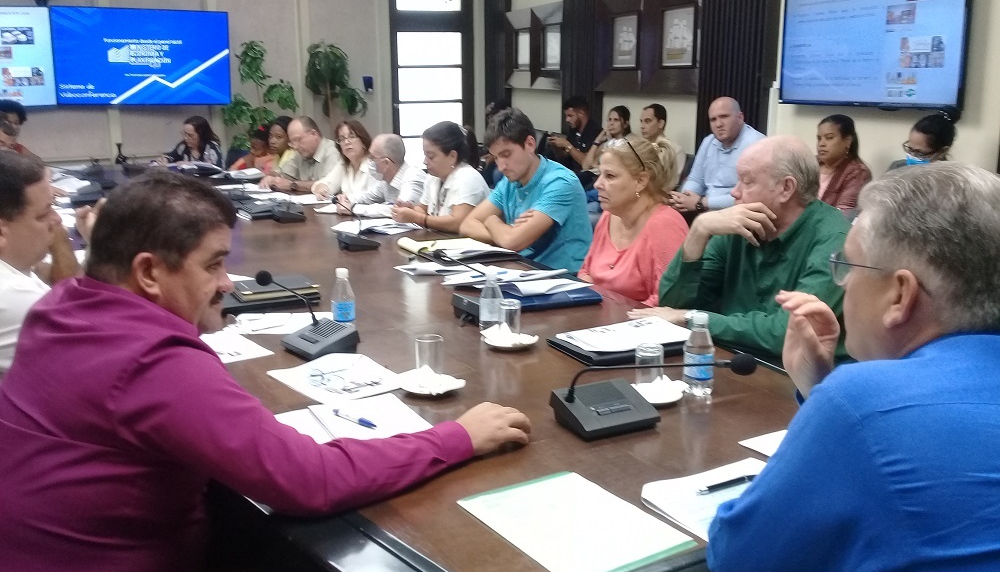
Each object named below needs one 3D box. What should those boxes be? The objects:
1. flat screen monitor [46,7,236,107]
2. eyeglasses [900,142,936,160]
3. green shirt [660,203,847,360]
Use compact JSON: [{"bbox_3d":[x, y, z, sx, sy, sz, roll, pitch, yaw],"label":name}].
[{"bbox_3d":[-3.518,-2.245,8.800,1.600,0.910,0.060,-5,14,-19],"label":"flat screen monitor"},{"bbox_3d":[1.756,-0.567,3.730,0.140,0.045,0.140,-30,25,-22],"label":"eyeglasses"},{"bbox_3d":[0.751,0.072,2.397,0.420,0.580,0.560,-6,14,-25],"label":"green shirt"}]

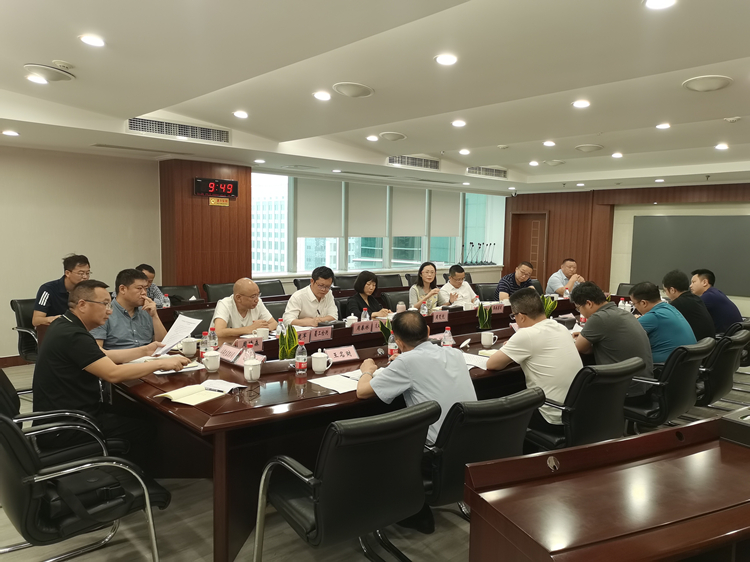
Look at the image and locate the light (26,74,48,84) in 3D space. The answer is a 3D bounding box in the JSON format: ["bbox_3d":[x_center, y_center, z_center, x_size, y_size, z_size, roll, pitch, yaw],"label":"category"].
[{"bbox_3d":[-2.590,-1.546,4.481,0.135,0.040,0.135,2,2,-43],"label":"light"}]

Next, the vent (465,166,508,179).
[{"bbox_3d":[1.786,-1.718,9.333,1.080,0.145,0.070,-4,6,-43],"label":"vent"}]

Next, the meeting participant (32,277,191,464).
[{"bbox_3d":[-1.492,0.631,3.259,0.780,1.280,0.580,-4,6,-43],"label":"meeting participant"}]

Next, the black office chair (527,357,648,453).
[{"bbox_3d":[1.106,0.854,3.405,0.600,0.890,0.650,-3,6,-38],"label":"black office chair"}]

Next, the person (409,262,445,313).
[{"bbox_3d":[0.578,0.412,6.508,0.500,1.230,0.750,-3,6,-37],"label":"person"}]

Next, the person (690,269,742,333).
[{"bbox_3d":[3.402,0.500,6.089,0.580,1.270,0.880,-4,7,-43],"label":"person"}]

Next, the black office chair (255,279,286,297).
[{"bbox_3d":[-1.176,0.470,7.621,0.620,0.920,0.570,4,6,34],"label":"black office chair"}]

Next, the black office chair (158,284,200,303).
[{"bbox_3d":[-2.212,0.513,6.870,0.600,0.900,0.640,-3,6,-39],"label":"black office chair"}]

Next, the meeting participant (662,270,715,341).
[{"bbox_3d":[2.638,0.538,5.188,0.520,1.260,0.760,-4,6,-42],"label":"meeting participant"}]

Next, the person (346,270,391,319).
[{"bbox_3d":[-0.090,0.502,5.813,0.780,1.200,0.500,6,7,44],"label":"person"}]

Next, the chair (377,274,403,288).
[{"bbox_3d":[0.436,0.358,9.222,0.600,0.880,0.650,-4,6,-42],"label":"chair"}]

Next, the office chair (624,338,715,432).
[{"bbox_3d":[1.866,0.832,3.983,0.570,0.920,0.620,-3,6,-38],"label":"office chair"}]

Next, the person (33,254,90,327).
[{"bbox_3d":[-2.807,0.431,5.430,0.860,1.320,0.580,4,6,29],"label":"person"}]

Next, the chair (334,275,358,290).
[{"bbox_3d":[-0.247,0.397,8.637,0.600,0.880,0.650,-4,6,-42],"label":"chair"}]

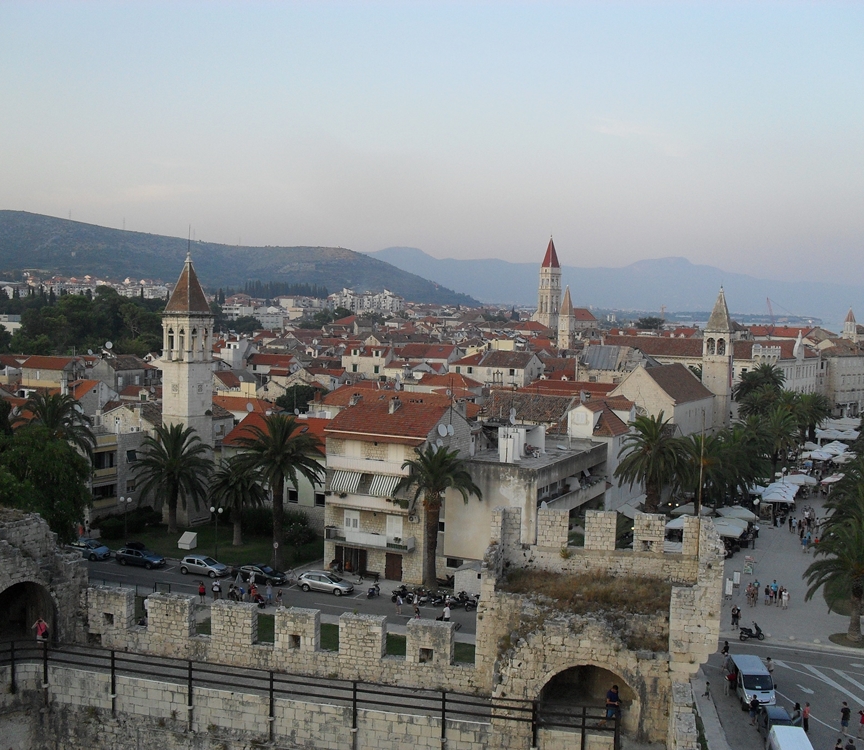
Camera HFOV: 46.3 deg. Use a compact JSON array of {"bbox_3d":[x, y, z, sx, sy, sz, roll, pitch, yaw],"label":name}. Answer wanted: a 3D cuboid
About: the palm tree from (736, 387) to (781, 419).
[{"bbox_3d":[51.070,7.133,158.336,7.200,10.696,7.200,1,4,0],"label":"palm tree"}]

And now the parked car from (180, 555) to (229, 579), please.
[{"bbox_3d":[-18.043,15.054,80.210,4.180,1.460,1.760,3,4,21],"label":"parked car"}]

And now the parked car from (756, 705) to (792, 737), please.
[{"bbox_3d":[17.902,18.399,51.934,1.750,1.470,4.200,2,4,8],"label":"parked car"}]

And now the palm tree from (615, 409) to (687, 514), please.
[{"bbox_3d":[21.510,9.923,99.098,7.400,12.600,7.400,1,4,0],"label":"palm tree"}]

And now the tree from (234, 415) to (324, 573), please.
[{"bbox_3d":[-12.555,9.583,82.560,7.500,12.695,7.500,1,4,0],"label":"tree"}]

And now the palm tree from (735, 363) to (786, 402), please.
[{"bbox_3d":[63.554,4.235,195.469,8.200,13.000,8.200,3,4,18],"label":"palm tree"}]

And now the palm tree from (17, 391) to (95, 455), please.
[{"bbox_3d":[-36.346,8.021,97.412,7.700,13.096,7.700,1,4,0],"label":"palm tree"}]

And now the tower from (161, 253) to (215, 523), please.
[{"bbox_3d":[-24.287,1.326,100.855,3.900,26.900,3.900,4,4,31],"label":"tower"}]

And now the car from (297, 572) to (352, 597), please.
[{"bbox_3d":[-8.269,16.157,79.104,4.500,1.480,1.800,3,4,21],"label":"car"}]

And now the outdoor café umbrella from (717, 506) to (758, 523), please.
[{"bbox_3d":[29.809,14.690,98.656,3.600,3.200,3.900,3,4,27],"label":"outdoor café umbrella"}]

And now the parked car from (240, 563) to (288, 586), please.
[{"bbox_3d":[-13.752,15.692,80.721,4.650,1.430,1.800,3,4,22],"label":"parked car"}]

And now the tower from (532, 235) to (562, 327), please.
[{"bbox_3d":[43.867,-26.850,374.499,6.300,48.600,6.300,-2,5,-39],"label":"tower"}]

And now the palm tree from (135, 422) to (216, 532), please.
[{"bbox_3d":[-24.282,9.698,95.241,7.500,10.404,7.500,1,4,0],"label":"palm tree"}]

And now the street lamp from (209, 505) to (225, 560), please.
[{"bbox_3d":[-18.046,13.382,84.860,1.250,4.605,0.420,3,4,28],"label":"street lamp"}]

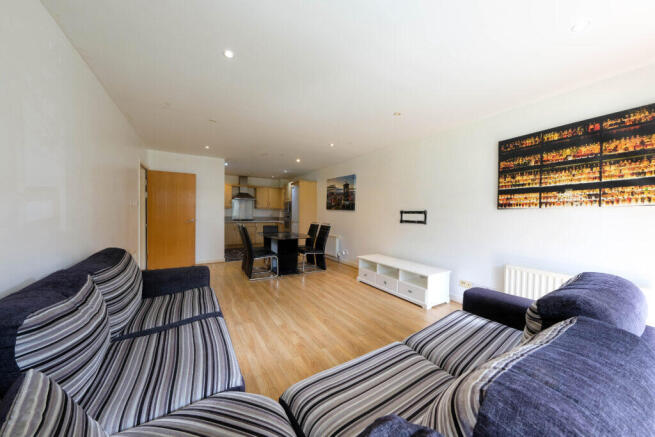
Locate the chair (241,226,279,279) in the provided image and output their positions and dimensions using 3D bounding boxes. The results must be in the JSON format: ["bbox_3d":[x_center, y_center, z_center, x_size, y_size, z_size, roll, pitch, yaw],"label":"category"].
[{"bbox_3d":[-1.302,0.609,4.138,0.650,0.960,0.440,0,1,-31],"label":"chair"}]

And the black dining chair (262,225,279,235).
[{"bbox_3d":[-1.365,0.599,5.351,0.430,0.940,0.620,0,1,-31],"label":"black dining chair"}]

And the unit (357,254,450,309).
[{"bbox_3d":[1.125,0.930,3.466,0.485,0.440,1.390,0,1,-31],"label":"unit"}]

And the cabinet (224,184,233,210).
[{"bbox_3d":[-3.192,-0.697,6.845,0.420,0.720,0.330,0,1,-31],"label":"cabinet"}]

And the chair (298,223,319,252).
[{"bbox_3d":[-0.572,0.608,5.142,0.620,0.950,0.440,0,1,-31],"label":"chair"}]

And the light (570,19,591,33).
[{"bbox_3d":[1.674,-1.277,1.445,0.085,0.025,0.085,0,1,-31],"label":"light"}]

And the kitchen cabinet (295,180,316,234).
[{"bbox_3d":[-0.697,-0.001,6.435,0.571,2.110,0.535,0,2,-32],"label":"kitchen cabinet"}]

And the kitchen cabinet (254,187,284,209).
[{"bbox_3d":[-2.039,-0.684,7.568,0.960,0.710,0.330,0,1,-31],"label":"kitchen cabinet"}]

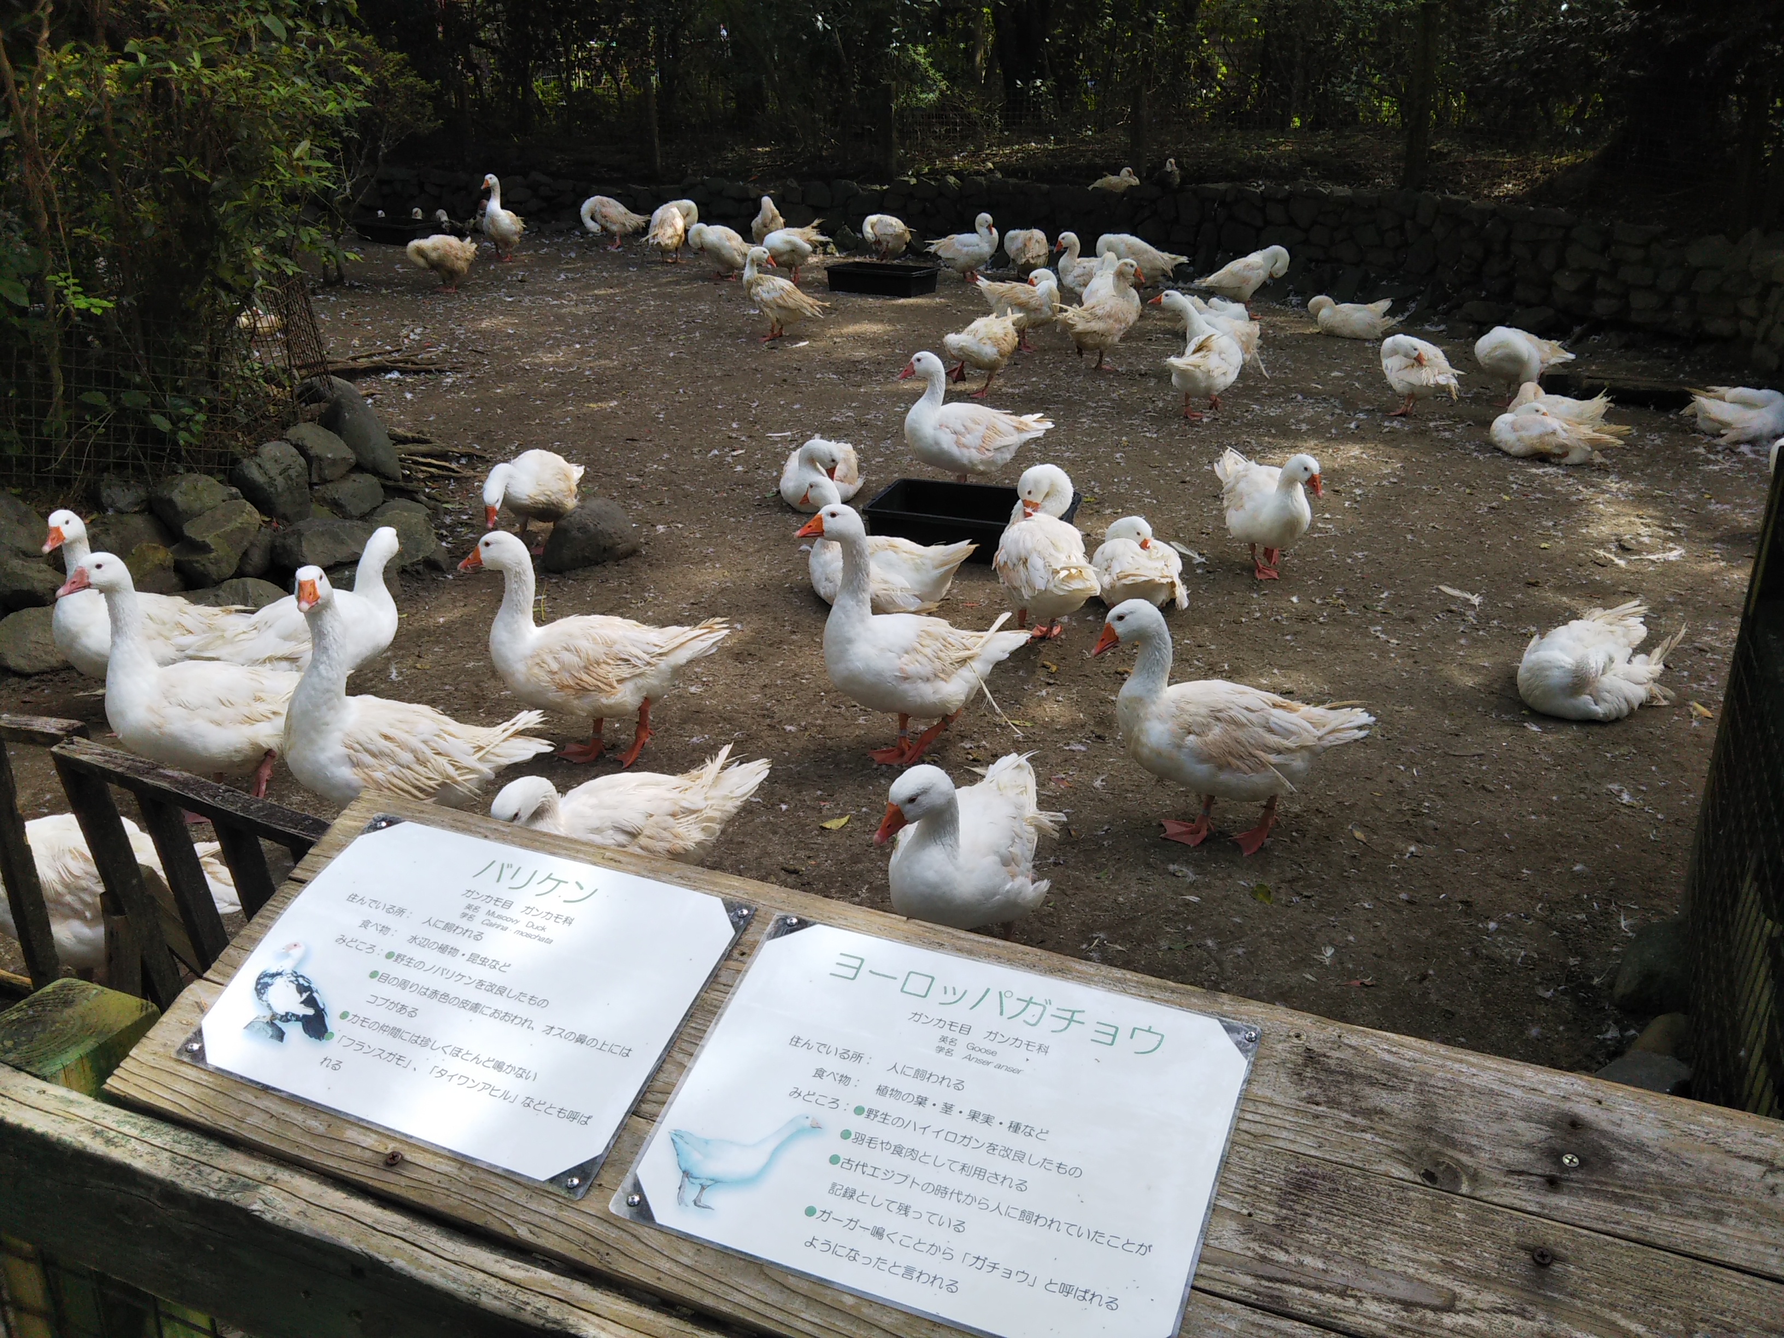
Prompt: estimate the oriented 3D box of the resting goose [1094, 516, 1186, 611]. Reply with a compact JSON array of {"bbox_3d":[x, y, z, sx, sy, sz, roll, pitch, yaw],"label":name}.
[{"bbox_3d":[0.832,-0.387,5.139,0.284,0.275,0.482,-4,23,-12],"label":"resting goose"}]

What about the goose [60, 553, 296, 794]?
[{"bbox_3d":[-1.539,0.037,3.532,0.593,0.660,0.267,-5,23,-14],"label":"goose"}]

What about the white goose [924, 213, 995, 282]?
[{"bbox_3d":[0.570,-3.439,12.583,0.601,0.521,0.280,6,23,14],"label":"white goose"}]

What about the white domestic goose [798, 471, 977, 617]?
[{"bbox_3d":[0.003,-0.415,4.942,0.580,0.410,0.280,-3,22,-9],"label":"white domestic goose"}]

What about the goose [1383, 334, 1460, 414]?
[{"bbox_3d":[2.637,-1.487,7.721,0.490,0.390,0.280,-7,23,-18],"label":"goose"}]

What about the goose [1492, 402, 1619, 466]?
[{"bbox_3d":[2.983,-1.054,6.884,0.580,0.230,0.290,5,22,10],"label":"goose"}]

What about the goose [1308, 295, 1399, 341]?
[{"bbox_3d":[2.898,-2.225,9.703,0.559,0.258,0.267,4,23,8],"label":"goose"}]

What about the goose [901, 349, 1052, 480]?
[{"bbox_3d":[0.330,-0.950,6.023,0.610,0.600,0.270,-2,22,-6],"label":"goose"}]

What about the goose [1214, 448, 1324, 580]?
[{"bbox_3d":[1.304,-0.576,5.399,0.258,0.439,0.593,-8,24,-20],"label":"goose"}]

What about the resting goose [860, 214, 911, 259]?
[{"bbox_3d":[-0.029,-3.572,12.737,0.499,0.387,0.258,-13,26,-30],"label":"resting goose"}]

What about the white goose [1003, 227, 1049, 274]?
[{"bbox_3d":[1.052,-3.299,12.228,0.310,0.400,0.500,-7,24,-18],"label":"white goose"}]

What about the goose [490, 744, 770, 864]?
[{"bbox_3d":[-0.544,0.324,3.225,0.620,0.380,0.280,-8,24,-22],"label":"goose"}]

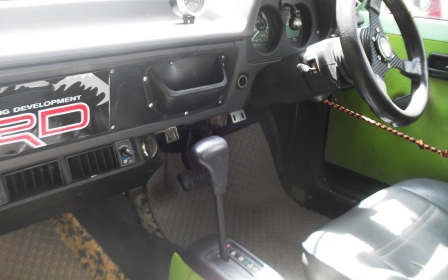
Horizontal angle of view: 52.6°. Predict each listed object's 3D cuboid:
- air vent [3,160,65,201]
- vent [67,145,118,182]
[{"bbox_3d":[-0.315,0.066,0.749,0.030,0.045,0.096,-1,12,45],"label":"air vent"},{"bbox_3d":[-0.241,0.042,0.822,0.030,0.045,0.096,-1,12,45],"label":"vent"}]

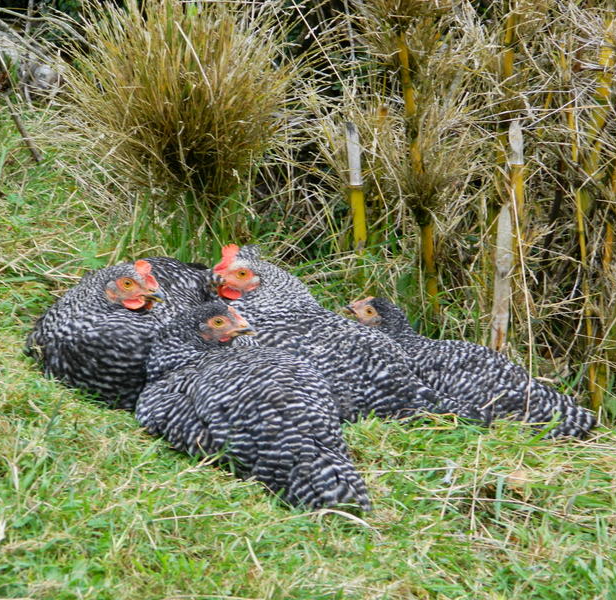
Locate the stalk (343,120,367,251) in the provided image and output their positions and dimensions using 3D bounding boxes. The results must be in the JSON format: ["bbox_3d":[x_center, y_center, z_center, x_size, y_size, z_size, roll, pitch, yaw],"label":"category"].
[{"bbox_3d":[0.077,-0.184,3.150,0.024,0.222,0.024,-5,18,2],"label":"stalk"}]

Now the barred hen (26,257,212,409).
[{"bbox_3d":[-0.249,0.045,2.620,0.200,0.205,0.330,8,20,23],"label":"barred hen"}]

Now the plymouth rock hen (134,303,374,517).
[{"bbox_3d":[-0.068,0.135,2.500,0.190,0.210,0.360,-15,23,-39],"label":"plymouth rock hen"}]

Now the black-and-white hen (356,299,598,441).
[{"bbox_3d":[0.222,0.094,2.750,0.370,0.180,0.175,10,21,28],"label":"black-and-white hen"}]

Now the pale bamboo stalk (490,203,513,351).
[{"bbox_3d":[0.294,-0.036,2.950,0.023,0.238,0.023,3,18,-1],"label":"pale bamboo stalk"}]

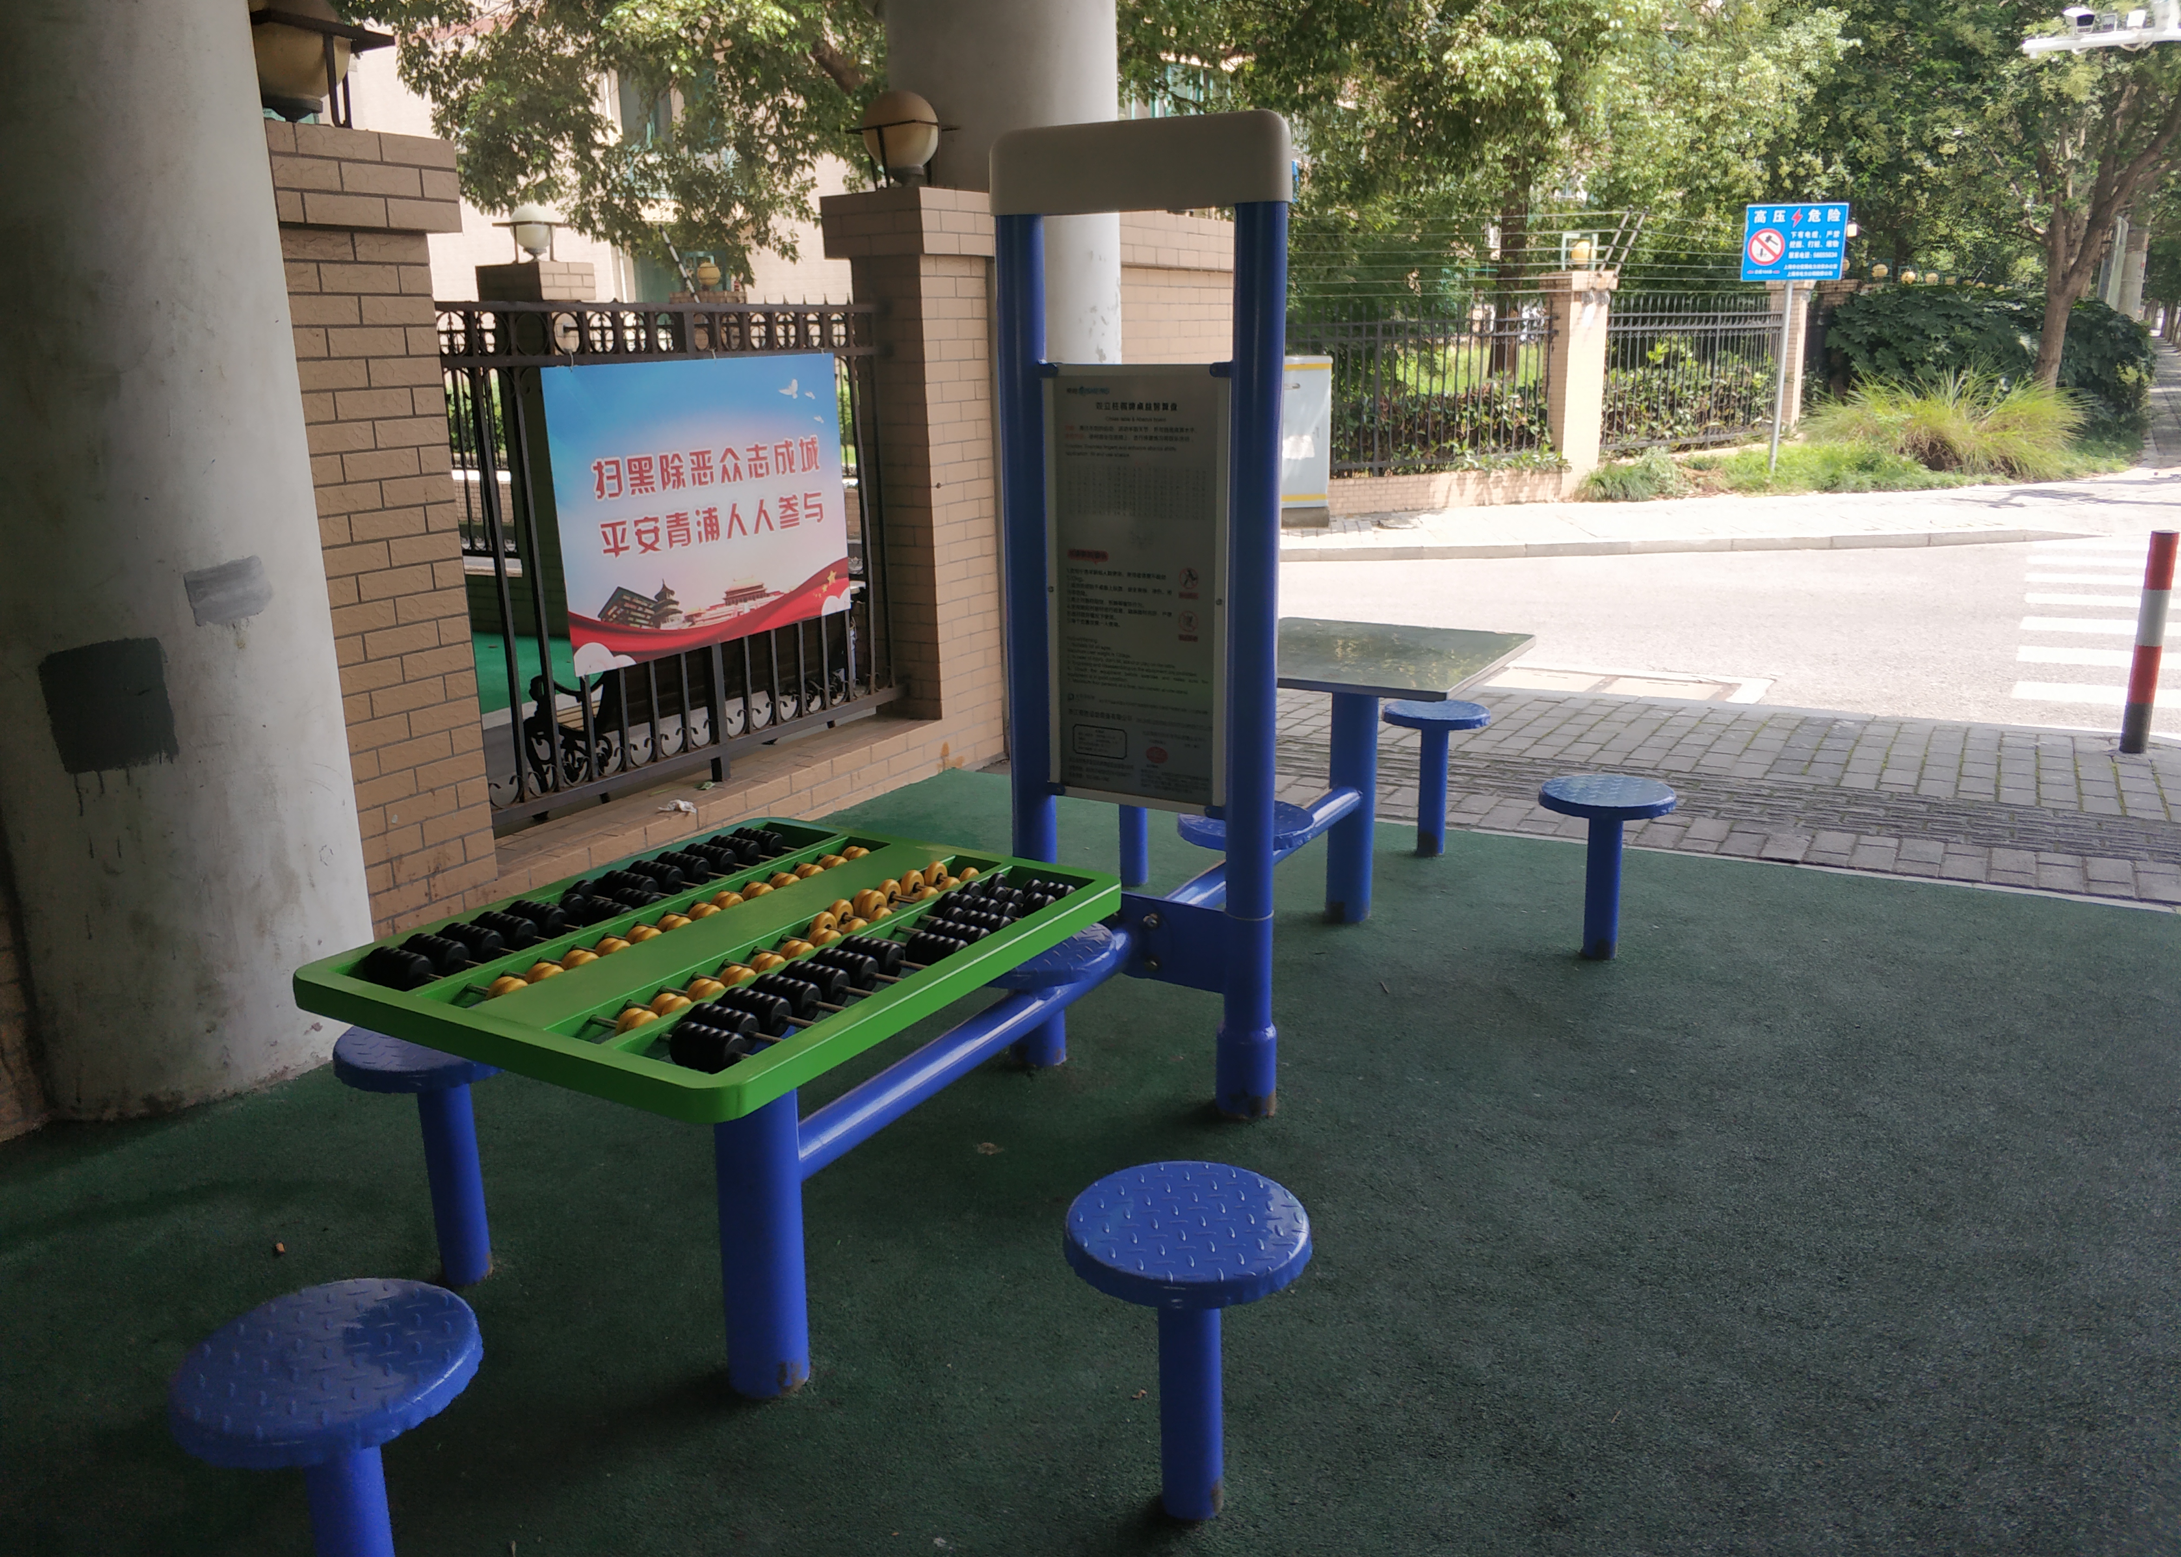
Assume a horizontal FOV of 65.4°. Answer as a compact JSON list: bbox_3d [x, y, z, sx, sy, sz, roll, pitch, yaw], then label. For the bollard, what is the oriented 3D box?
[{"bbox_3d":[3.768,-0.476,6.043,0.117,0.780,0.117,8,17,30],"label":"bollard"}]

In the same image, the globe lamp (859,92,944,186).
[{"bbox_3d":[-0.603,-2.055,5.470,0.265,0.310,0.265,-1,15,0],"label":"globe lamp"}]

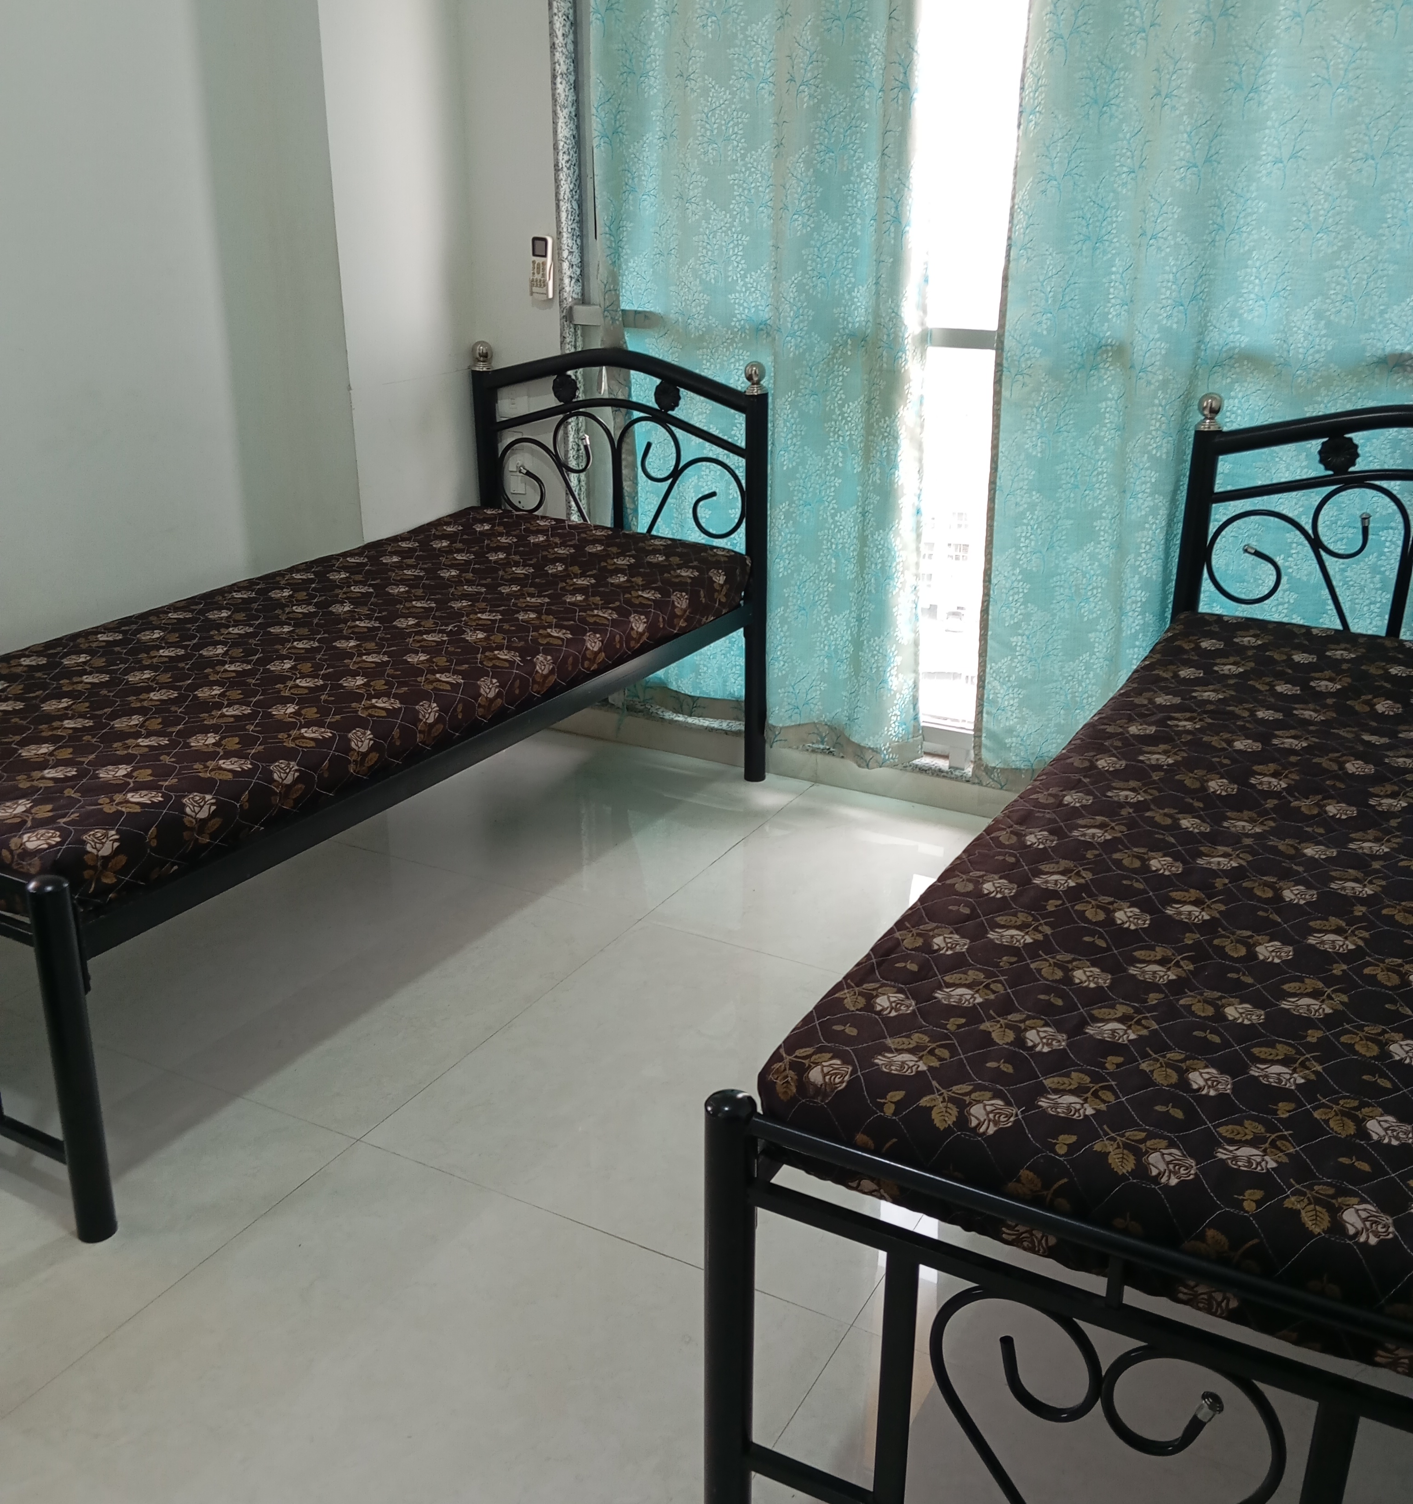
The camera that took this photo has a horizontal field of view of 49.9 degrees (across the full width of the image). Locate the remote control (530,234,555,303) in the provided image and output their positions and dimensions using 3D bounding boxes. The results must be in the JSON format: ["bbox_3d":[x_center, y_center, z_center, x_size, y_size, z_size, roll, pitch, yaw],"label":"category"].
[{"bbox_3d":[-0.376,-1.113,3.492,0.047,0.143,0.022,11,21,27],"label":"remote control"}]

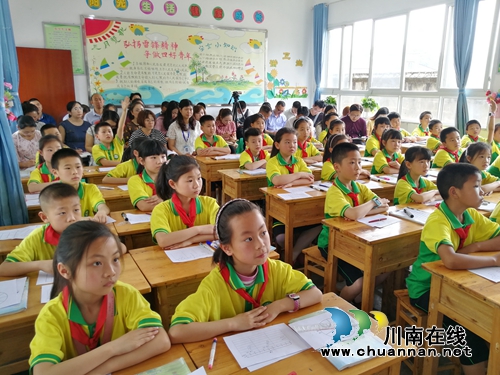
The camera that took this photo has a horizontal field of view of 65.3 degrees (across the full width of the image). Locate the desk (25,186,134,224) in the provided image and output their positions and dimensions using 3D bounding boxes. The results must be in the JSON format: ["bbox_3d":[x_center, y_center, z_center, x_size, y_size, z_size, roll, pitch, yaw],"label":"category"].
[{"bbox_3d":[-1.144,0.406,3.019,1.154,0.740,0.422,-8,16,-27],"label":"desk"}]

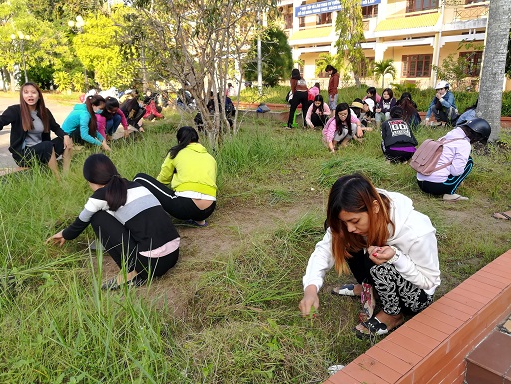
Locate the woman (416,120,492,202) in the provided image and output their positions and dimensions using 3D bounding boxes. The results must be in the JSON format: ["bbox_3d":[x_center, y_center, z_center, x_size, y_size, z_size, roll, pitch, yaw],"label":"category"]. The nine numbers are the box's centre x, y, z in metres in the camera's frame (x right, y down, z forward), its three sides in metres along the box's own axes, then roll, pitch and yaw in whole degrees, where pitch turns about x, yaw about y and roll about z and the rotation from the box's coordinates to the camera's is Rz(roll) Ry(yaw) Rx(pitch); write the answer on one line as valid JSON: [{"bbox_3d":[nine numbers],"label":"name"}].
[{"bbox_3d":[2.304,-0.396,4.441,0.740,0.860,0.550,-8,18,-22],"label":"woman"}]

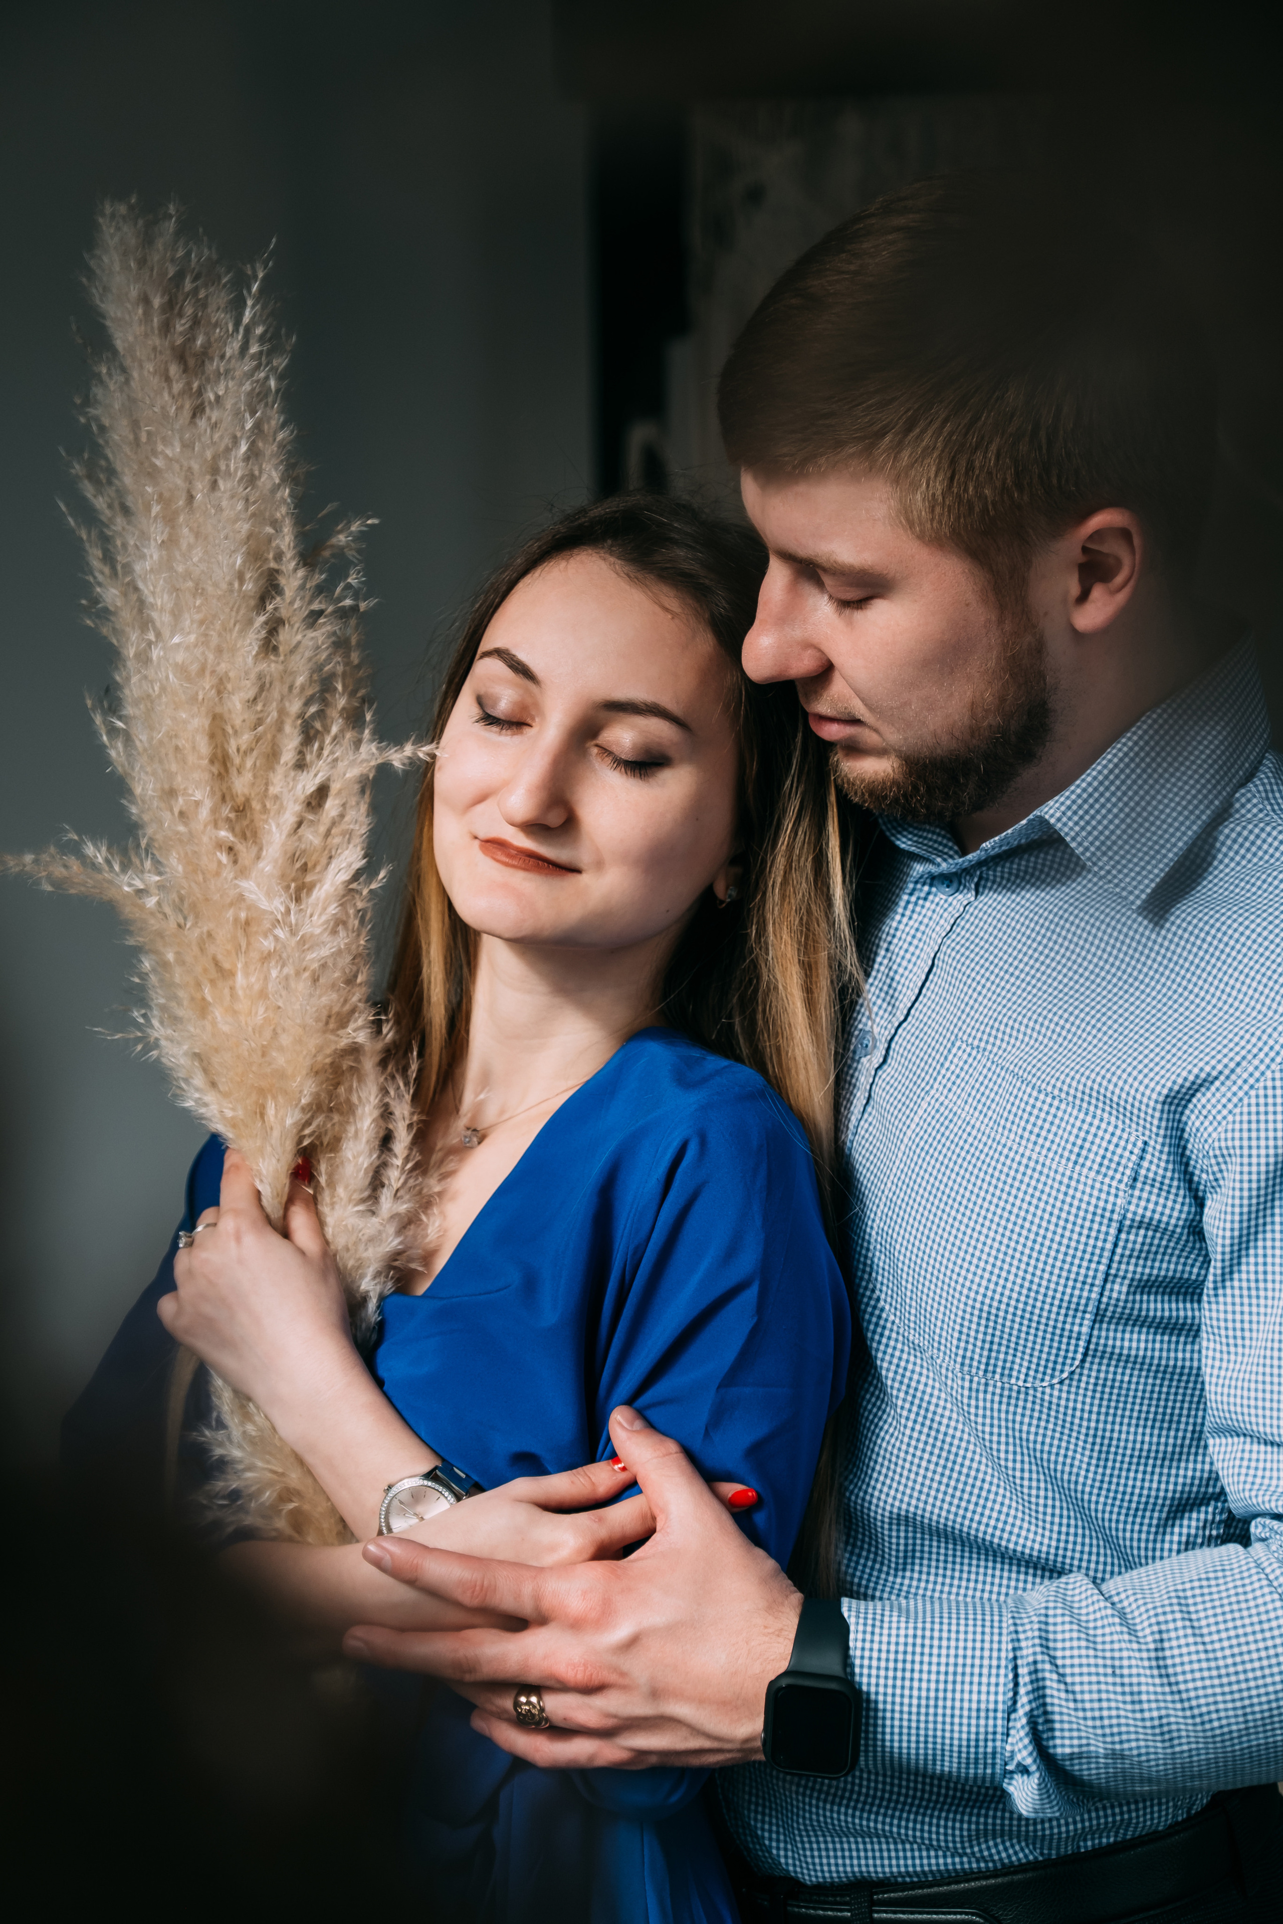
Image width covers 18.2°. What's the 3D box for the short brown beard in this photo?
[{"bbox_3d":[0.126,-0.110,1.820,0.095,0.090,0.135,-15,8,-21],"label":"short brown beard"}]

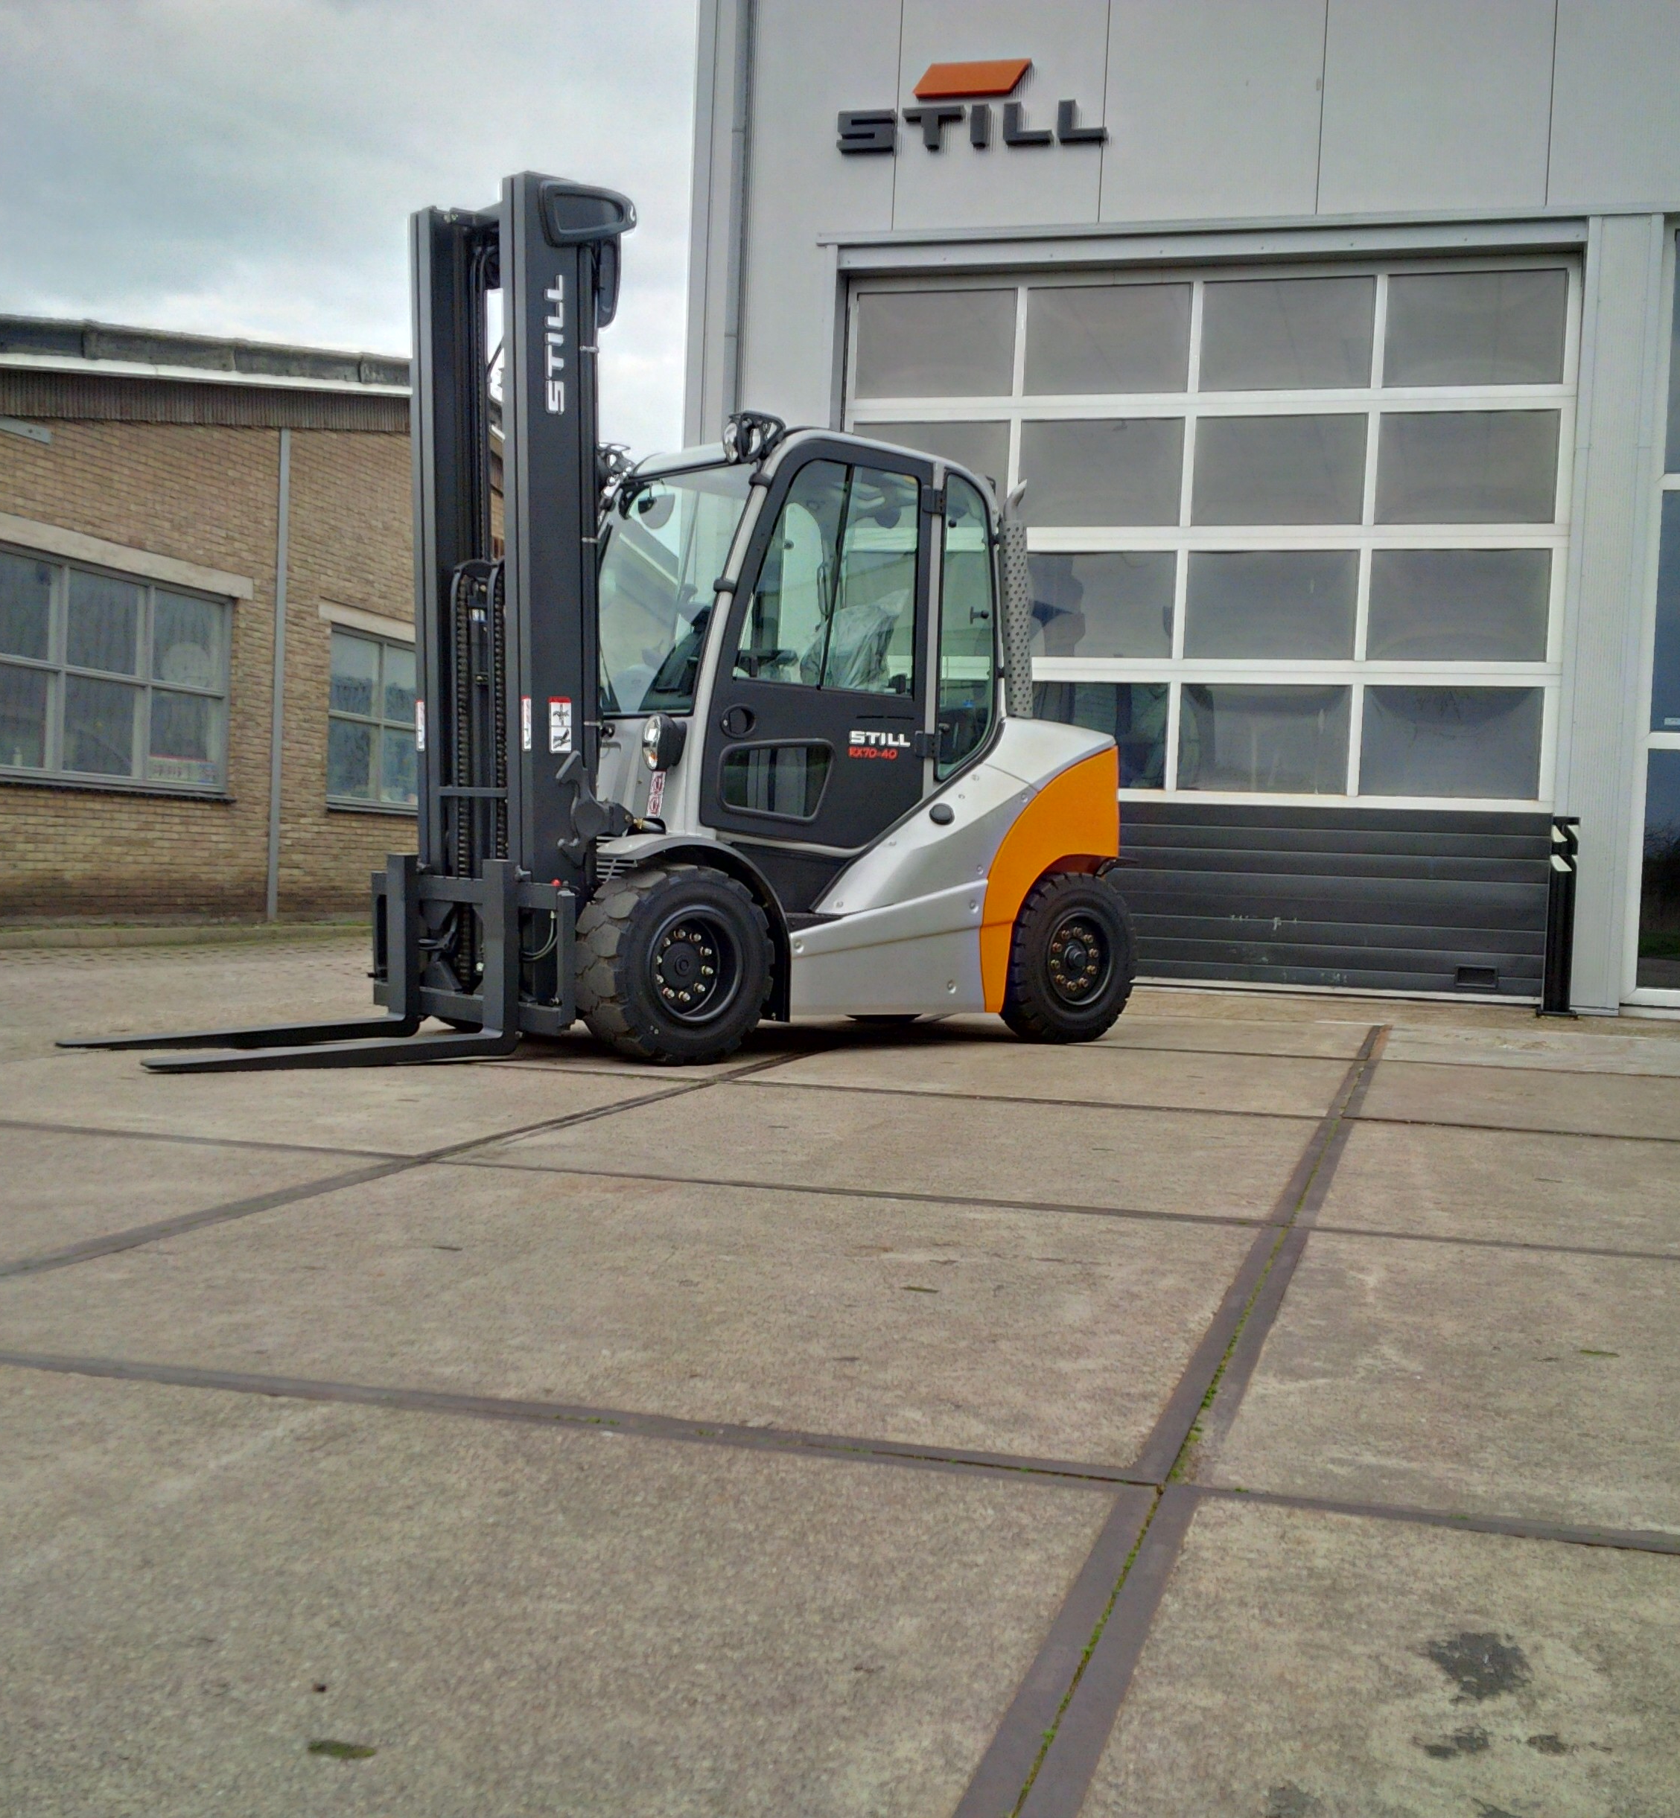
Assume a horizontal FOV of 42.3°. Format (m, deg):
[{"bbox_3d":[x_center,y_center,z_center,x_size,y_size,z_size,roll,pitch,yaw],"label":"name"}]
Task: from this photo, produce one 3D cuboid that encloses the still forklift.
[{"bbox_3d":[-0.677,-0.978,8.161,4.250,2.980,1.360,1,2,-40],"label":"still forklift"}]

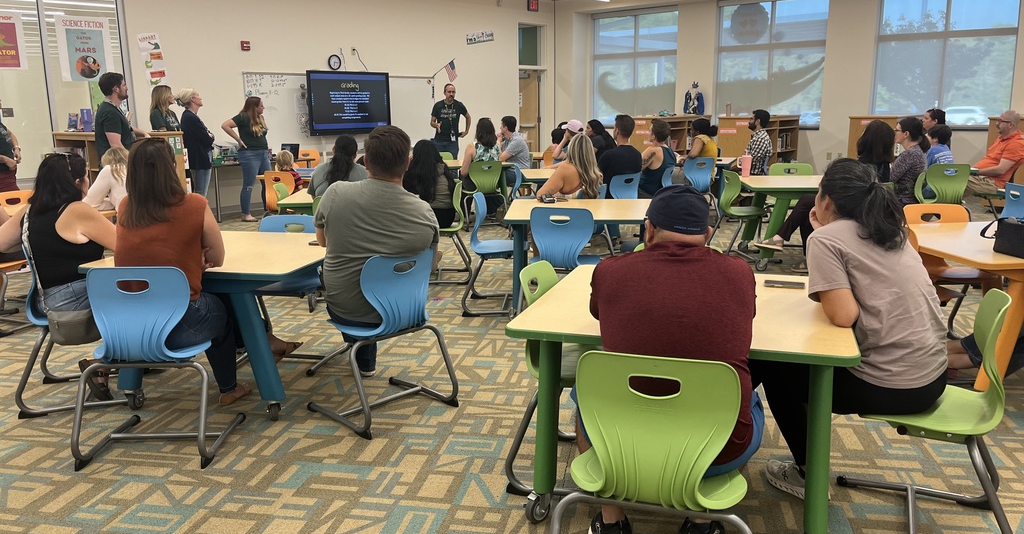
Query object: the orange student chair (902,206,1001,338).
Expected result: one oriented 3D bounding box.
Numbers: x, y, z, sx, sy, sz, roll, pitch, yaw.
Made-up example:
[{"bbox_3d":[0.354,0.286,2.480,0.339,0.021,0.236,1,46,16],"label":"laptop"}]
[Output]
[{"bbox_3d":[2.298,0.079,4.101,0.500,0.775,0.490,-2,11,-4],"label":"orange student chair"}]

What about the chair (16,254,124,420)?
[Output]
[{"bbox_3d":[-2.182,0.251,3.839,0.520,0.815,0.500,-5,12,-20],"label":"chair"}]

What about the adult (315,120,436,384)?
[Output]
[{"bbox_3d":[-0.650,0.009,3.635,0.580,1.335,0.880,-4,12,-18],"label":"adult"}]

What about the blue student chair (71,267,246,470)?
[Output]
[{"bbox_3d":[-1.483,0.368,3.226,0.500,0.815,0.520,-1,12,-1],"label":"blue student chair"}]

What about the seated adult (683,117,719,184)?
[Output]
[{"bbox_3d":[2.007,-1.055,8.823,0.800,1.270,0.500,6,13,29],"label":"seated adult"}]

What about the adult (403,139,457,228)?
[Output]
[{"bbox_3d":[-0.740,-0.507,6.650,0.520,1.140,0.780,-8,14,-30],"label":"adult"}]

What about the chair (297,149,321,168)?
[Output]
[{"bbox_3d":[-2.946,-1.275,11.458,0.500,0.810,0.500,-7,12,-29],"label":"chair"}]

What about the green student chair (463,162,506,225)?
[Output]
[{"bbox_3d":[-0.307,-0.831,9.009,0.500,0.790,0.490,-2,11,-5],"label":"green student chair"}]

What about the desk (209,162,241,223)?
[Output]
[{"bbox_3d":[-3.568,-1.063,10.594,0.720,0.740,1.550,7,14,37],"label":"desk"}]

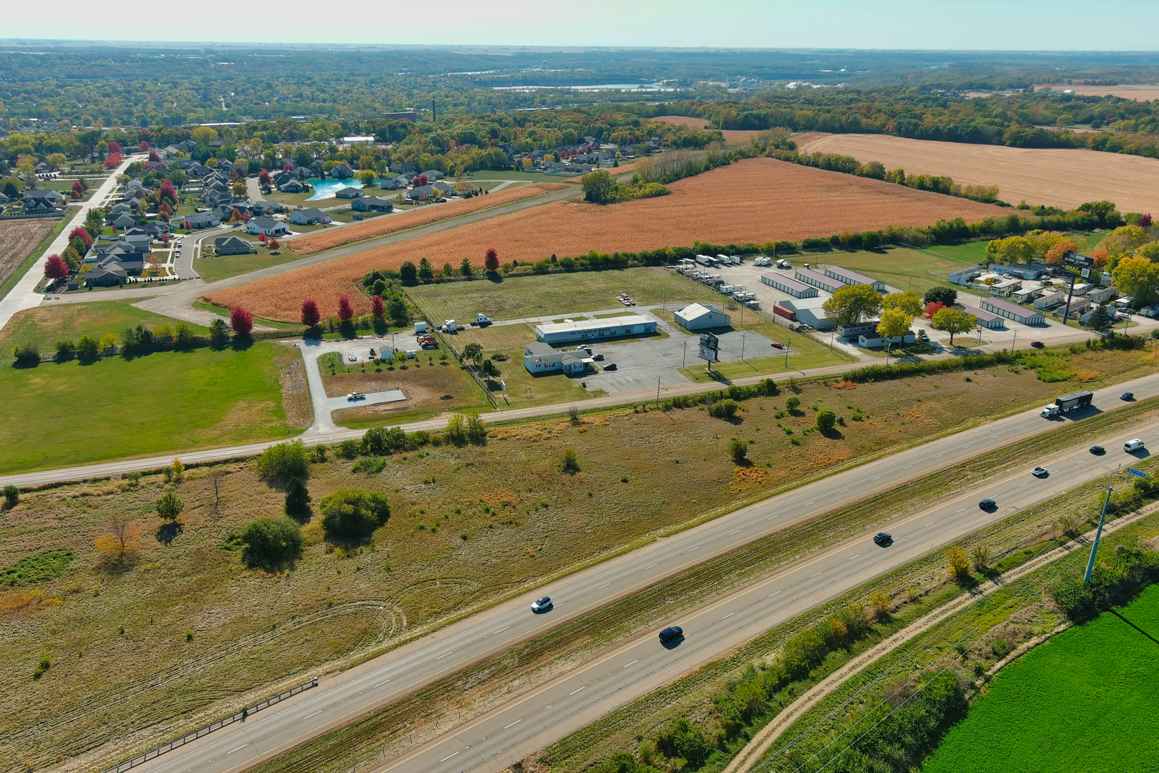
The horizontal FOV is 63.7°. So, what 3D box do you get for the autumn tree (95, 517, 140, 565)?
[{"bbox_3d":[-93.690,31.290,189.480,8.210,10.240,8.210,-10,23,-27],"label":"autumn tree"}]

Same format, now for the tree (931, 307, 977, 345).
[{"bbox_3d":[133.700,-21.370,333.630,15.380,13.590,15.380,9,22,21],"label":"tree"}]

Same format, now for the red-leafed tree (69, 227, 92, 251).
[{"bbox_3d":[-247.378,-72.776,462.435,10.800,11.982,10.800,1,20,0],"label":"red-leafed tree"}]

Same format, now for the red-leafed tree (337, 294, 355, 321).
[{"bbox_3d":[-88.290,-29.480,352.990,6.280,11.100,6.280,-5,21,-14],"label":"red-leafed tree"}]

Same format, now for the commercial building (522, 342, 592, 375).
[{"bbox_3d":[-9.050,-10.020,311.570,20.700,4.800,23.300,-8,22,-22],"label":"commercial building"}]

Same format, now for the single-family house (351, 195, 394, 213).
[{"bbox_3d":[-131.000,-115.290,591.300,22.500,6.200,15.500,12,23,29],"label":"single-family house"}]

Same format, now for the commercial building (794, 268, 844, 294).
[{"bbox_3d":[108.990,-46.590,414.350,9.500,4.500,30.800,-7,21,-19],"label":"commercial building"}]

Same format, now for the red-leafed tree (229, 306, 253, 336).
[{"bbox_3d":[-121.037,-23.422,334.527,8.400,10.966,8.400,1,20,0],"label":"red-leafed tree"}]

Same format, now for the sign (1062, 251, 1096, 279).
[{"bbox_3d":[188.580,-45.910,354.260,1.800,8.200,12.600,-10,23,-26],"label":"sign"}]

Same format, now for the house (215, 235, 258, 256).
[{"bbox_3d":[-172.105,-71.036,467.356,19.000,6.900,14.800,-5,21,-16],"label":"house"}]

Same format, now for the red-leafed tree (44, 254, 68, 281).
[{"bbox_3d":[-230.390,-52.540,411.110,9.360,11.360,9.360,-11,23,-28],"label":"red-leafed tree"}]

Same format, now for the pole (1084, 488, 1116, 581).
[{"bbox_3d":[101.149,29.973,181.868,0.900,22.400,3.500,-12,24,-31],"label":"pole"}]

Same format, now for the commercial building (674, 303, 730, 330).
[{"bbox_3d":[47.031,-27.046,355.719,17.687,6.613,12.517,-7,22,-19],"label":"commercial building"}]

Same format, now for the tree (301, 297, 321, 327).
[{"bbox_3d":[-99.850,-27.310,346.750,7.410,11.130,7.410,-5,21,-16],"label":"tree"}]

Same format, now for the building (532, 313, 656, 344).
[{"bbox_3d":[6.268,-21.147,342.306,43.761,4.000,10.180,-7,22,-20],"label":"building"}]

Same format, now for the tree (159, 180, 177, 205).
[{"bbox_3d":[-261.370,-122.300,593.400,10.730,15.360,10.730,-8,22,-22],"label":"tree"}]

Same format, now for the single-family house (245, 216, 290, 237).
[{"bbox_3d":[-173.260,-89.540,520.080,22.300,6.400,14.500,13,24,30],"label":"single-family house"}]

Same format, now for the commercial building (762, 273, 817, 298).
[{"bbox_3d":[91.920,-44.636,408.316,9.014,4.015,31.233,-7,22,-19],"label":"commercial building"}]

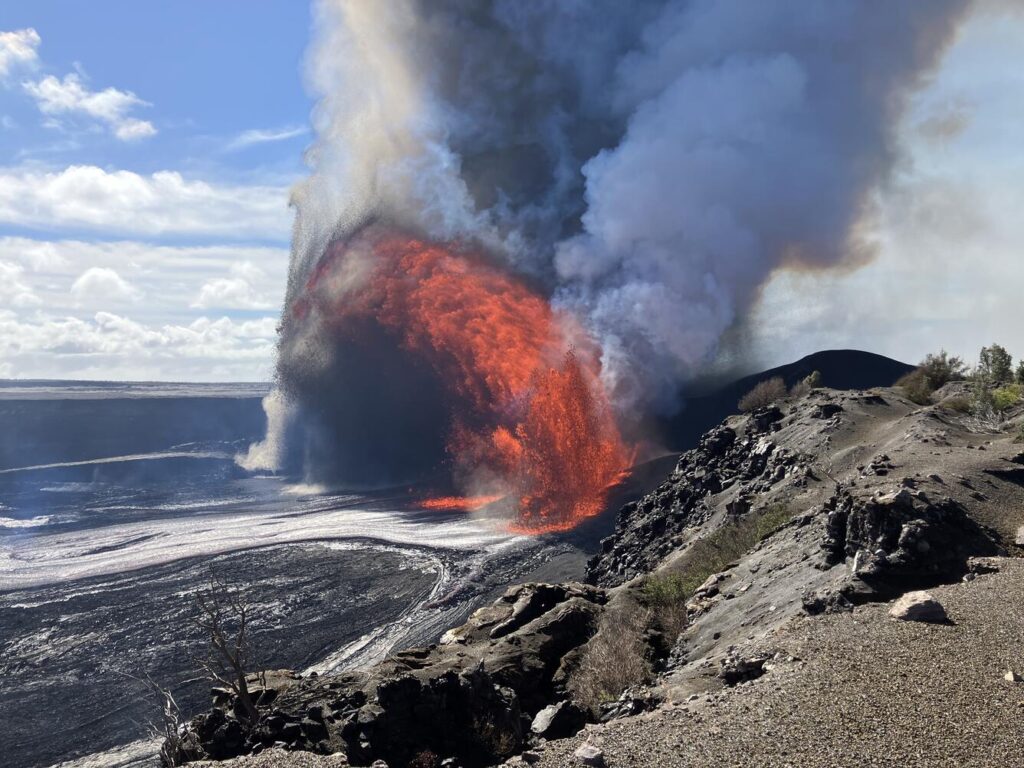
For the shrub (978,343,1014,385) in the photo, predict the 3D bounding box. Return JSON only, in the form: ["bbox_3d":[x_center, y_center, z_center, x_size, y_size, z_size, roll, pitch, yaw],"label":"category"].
[{"bbox_3d":[18.718,-0.732,32.000,1.391,1.752,1.400,0,0,0],"label":"shrub"}]

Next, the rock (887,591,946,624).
[{"bbox_3d":[2.896,1.585,5.900,0.420,0.200,0.320,0,0,0],"label":"rock"}]

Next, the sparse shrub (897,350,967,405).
[{"bbox_3d":[14.181,-0.220,28.000,2.366,1.825,2.000,0,0,0],"label":"sparse shrub"}]

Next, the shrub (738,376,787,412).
[{"bbox_3d":[8.468,0.355,28.000,1.623,1.217,1.400,0,0,0],"label":"shrub"}]

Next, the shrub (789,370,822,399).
[{"bbox_3d":[10.276,0.018,29.000,1.190,0.980,1.100,0,0,0],"label":"shrub"}]

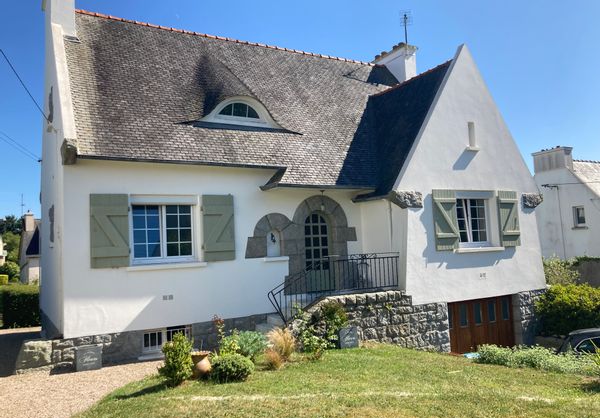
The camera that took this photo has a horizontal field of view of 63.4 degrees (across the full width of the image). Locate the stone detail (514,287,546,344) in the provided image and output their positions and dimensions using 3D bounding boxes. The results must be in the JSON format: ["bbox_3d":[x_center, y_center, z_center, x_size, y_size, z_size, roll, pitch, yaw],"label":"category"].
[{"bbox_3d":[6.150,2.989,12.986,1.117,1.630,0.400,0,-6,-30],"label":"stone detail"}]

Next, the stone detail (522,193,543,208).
[{"bbox_3d":[6.254,-0.216,13.245,0.869,0.374,0.283,0,-5,-32],"label":"stone detail"}]

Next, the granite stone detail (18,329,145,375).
[{"bbox_3d":[-3.947,2.585,8.878,2.170,0.628,0.350,0,-6,-30],"label":"granite stone detail"}]

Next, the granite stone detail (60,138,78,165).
[{"bbox_3d":[-4.218,-1.044,8.841,0.245,0.416,0.500,0,-6,-30],"label":"granite stone detail"}]

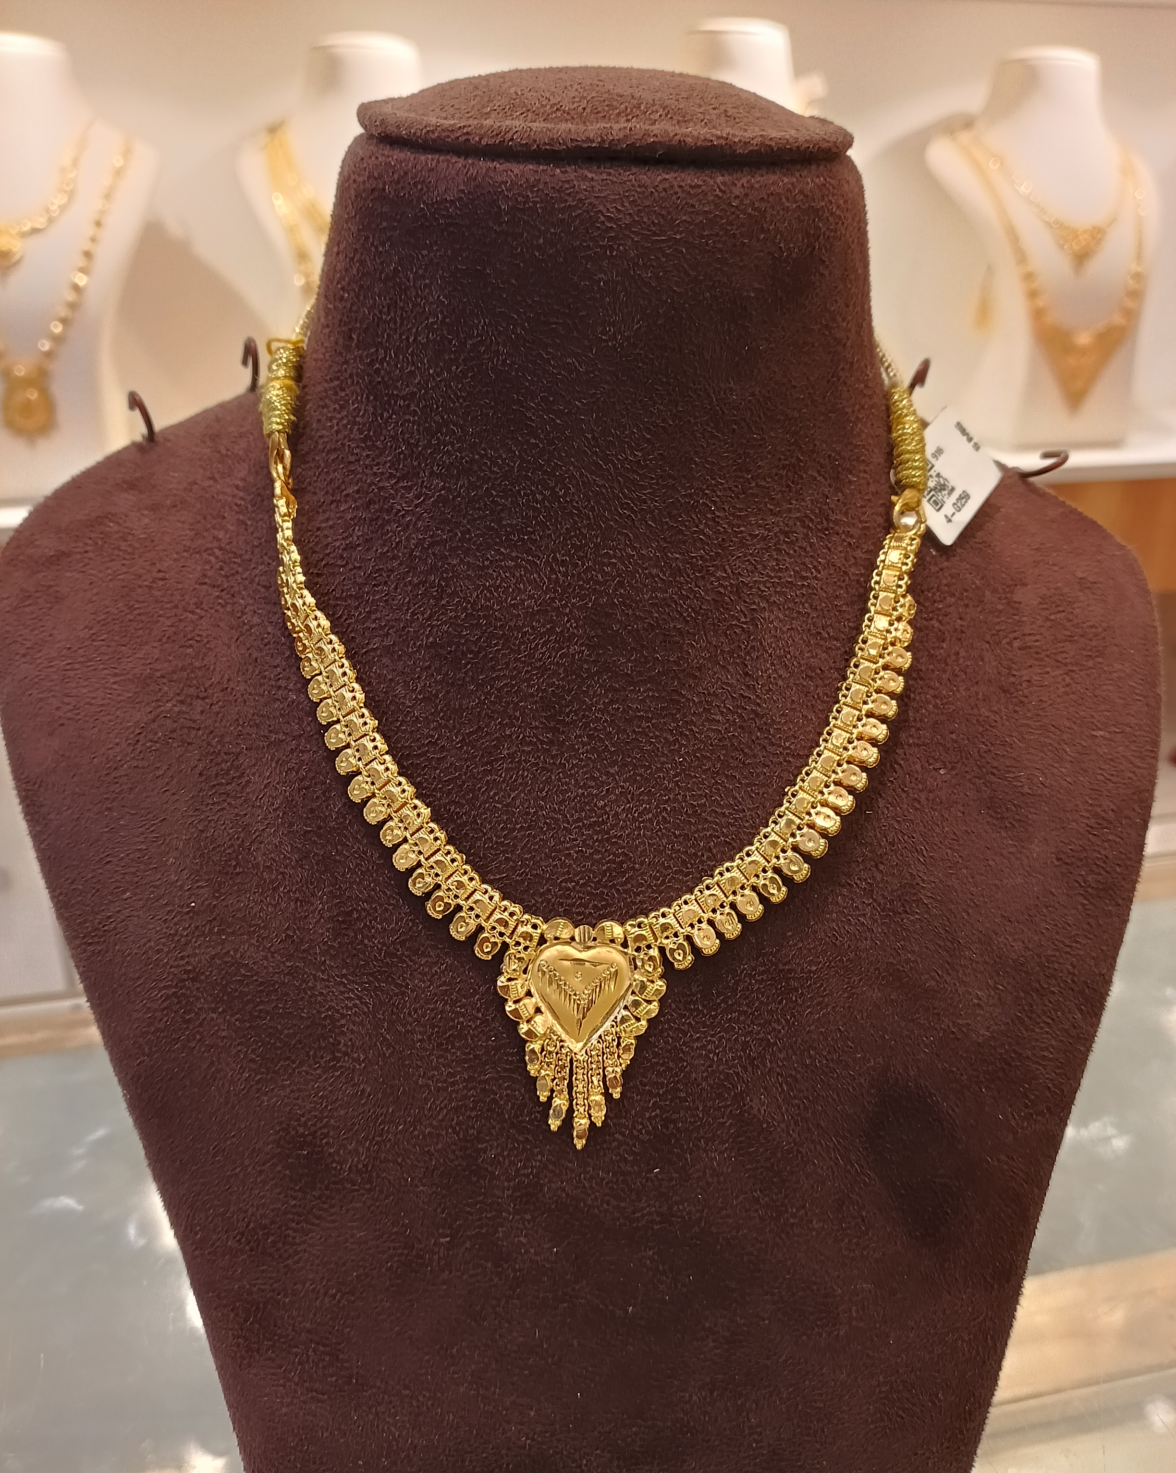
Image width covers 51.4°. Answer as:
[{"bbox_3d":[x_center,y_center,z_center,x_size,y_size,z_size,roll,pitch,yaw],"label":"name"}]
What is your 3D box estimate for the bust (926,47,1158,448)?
[{"bbox_3d":[0.430,-0.457,1.162,0.226,0.350,0.135,-6,24,-12],"label":"bust"}]

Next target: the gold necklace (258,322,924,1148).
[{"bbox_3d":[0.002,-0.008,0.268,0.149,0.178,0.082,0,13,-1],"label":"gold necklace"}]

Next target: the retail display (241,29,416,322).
[{"bbox_3d":[-0.176,-0.405,1.054,0.226,0.348,0.135,-6,24,-12],"label":"retail display"}]

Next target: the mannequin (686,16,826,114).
[{"bbox_3d":[0.134,-0.433,1.096,0.226,0.357,0.135,-6,24,-12],"label":"mannequin"}]

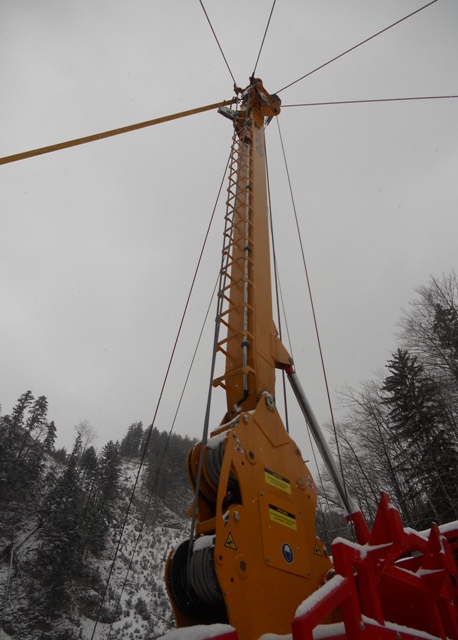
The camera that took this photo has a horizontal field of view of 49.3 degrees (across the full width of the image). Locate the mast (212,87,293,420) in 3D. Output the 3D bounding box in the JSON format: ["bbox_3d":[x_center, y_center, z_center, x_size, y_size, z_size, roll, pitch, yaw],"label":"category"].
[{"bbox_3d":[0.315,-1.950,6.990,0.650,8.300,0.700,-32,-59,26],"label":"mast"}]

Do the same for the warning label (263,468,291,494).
[{"bbox_3d":[0.329,1.082,3.350,0.008,0.100,0.295,-31,-50,27],"label":"warning label"}]

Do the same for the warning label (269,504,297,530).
[{"bbox_3d":[0.346,1.269,3.192,0.008,0.100,0.295,-31,-50,27],"label":"warning label"}]

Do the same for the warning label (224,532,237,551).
[{"bbox_3d":[0.006,1.191,2.703,0.008,0.090,0.100,-31,-50,27],"label":"warning label"}]

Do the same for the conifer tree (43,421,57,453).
[{"bbox_3d":[-46.500,30.300,130.000,3.000,10.000,3.000,-2,-44,0],"label":"conifer tree"}]

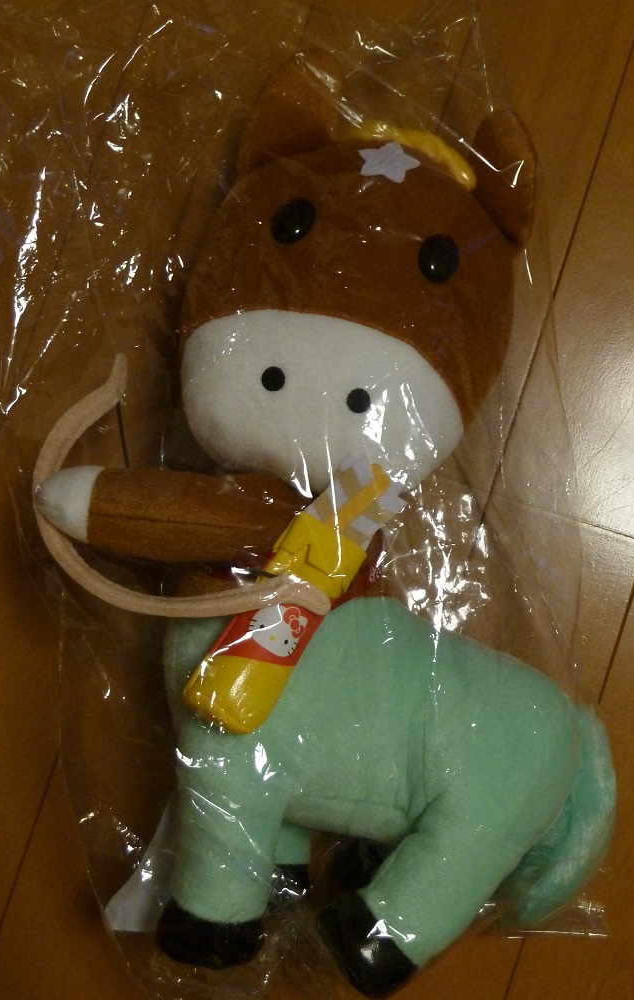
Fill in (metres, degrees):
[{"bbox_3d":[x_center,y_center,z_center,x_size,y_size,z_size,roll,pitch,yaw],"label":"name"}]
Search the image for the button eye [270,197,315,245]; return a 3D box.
[{"bbox_3d":[-0.009,-0.113,0.560,0.017,0.009,0.020,25,78,13],"label":"button eye"}]

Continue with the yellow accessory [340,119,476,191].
[{"bbox_3d":[0.039,-0.149,0.597,0.060,0.017,0.020,19,96,1],"label":"yellow accessory"}]

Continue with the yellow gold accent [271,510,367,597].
[{"bbox_3d":[-0.001,0.023,0.550,0.033,0.017,0.031,31,92,-4],"label":"yellow gold accent"}]

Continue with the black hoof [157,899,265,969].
[{"bbox_3d":[-0.045,0.182,0.588,0.045,0.043,0.026,6,92,0],"label":"black hoof"}]

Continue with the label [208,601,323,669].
[{"bbox_3d":[-0.020,0.053,0.547,0.033,0.009,0.036,31,92,-4],"label":"label"}]

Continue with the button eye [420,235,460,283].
[{"bbox_3d":[0.049,-0.098,0.560,0.017,0.009,0.020,6,78,-13],"label":"button eye"}]

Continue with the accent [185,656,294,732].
[{"bbox_3d":[-0.031,0.076,0.550,0.033,0.019,0.033,31,92,-4],"label":"accent"}]

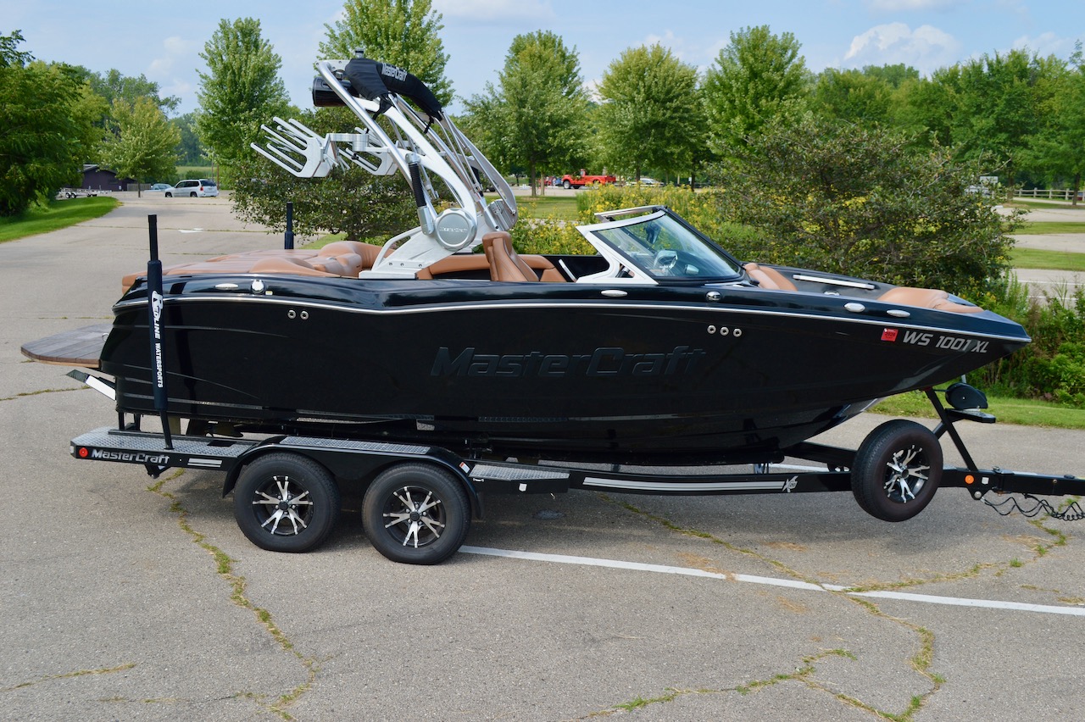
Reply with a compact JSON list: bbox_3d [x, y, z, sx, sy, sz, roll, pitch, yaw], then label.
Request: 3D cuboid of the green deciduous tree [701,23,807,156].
[{"bbox_3d":[16.447,-19.352,84.015,8.667,12.750,8.667,3,10,10],"label":"green deciduous tree"}]

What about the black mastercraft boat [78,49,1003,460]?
[{"bbox_3d":[0.162,-0.655,7.872,6.567,2.720,2.550,4,10,6],"label":"black mastercraft boat"}]

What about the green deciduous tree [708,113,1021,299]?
[{"bbox_3d":[6.378,-2.988,21.505,6.134,3.798,5.546,4,10,16],"label":"green deciduous tree"}]

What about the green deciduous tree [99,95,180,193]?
[{"bbox_3d":[-33.452,-17.696,90.006,6.894,8.216,6.894,-3,11,-20],"label":"green deciduous tree"}]

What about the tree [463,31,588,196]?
[{"bbox_3d":[-1.109,-18.411,81.014,9.371,12.054,9.371,1,10,-1],"label":"tree"}]

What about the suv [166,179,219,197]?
[{"bbox_3d":[-30.954,-15.149,96.000,4.900,1.800,1.900,6,11,26],"label":"suv"}]

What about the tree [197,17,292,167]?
[{"bbox_3d":[-21.982,-18.575,80.016,7.254,13.054,7.254,-2,10,-15],"label":"tree"}]

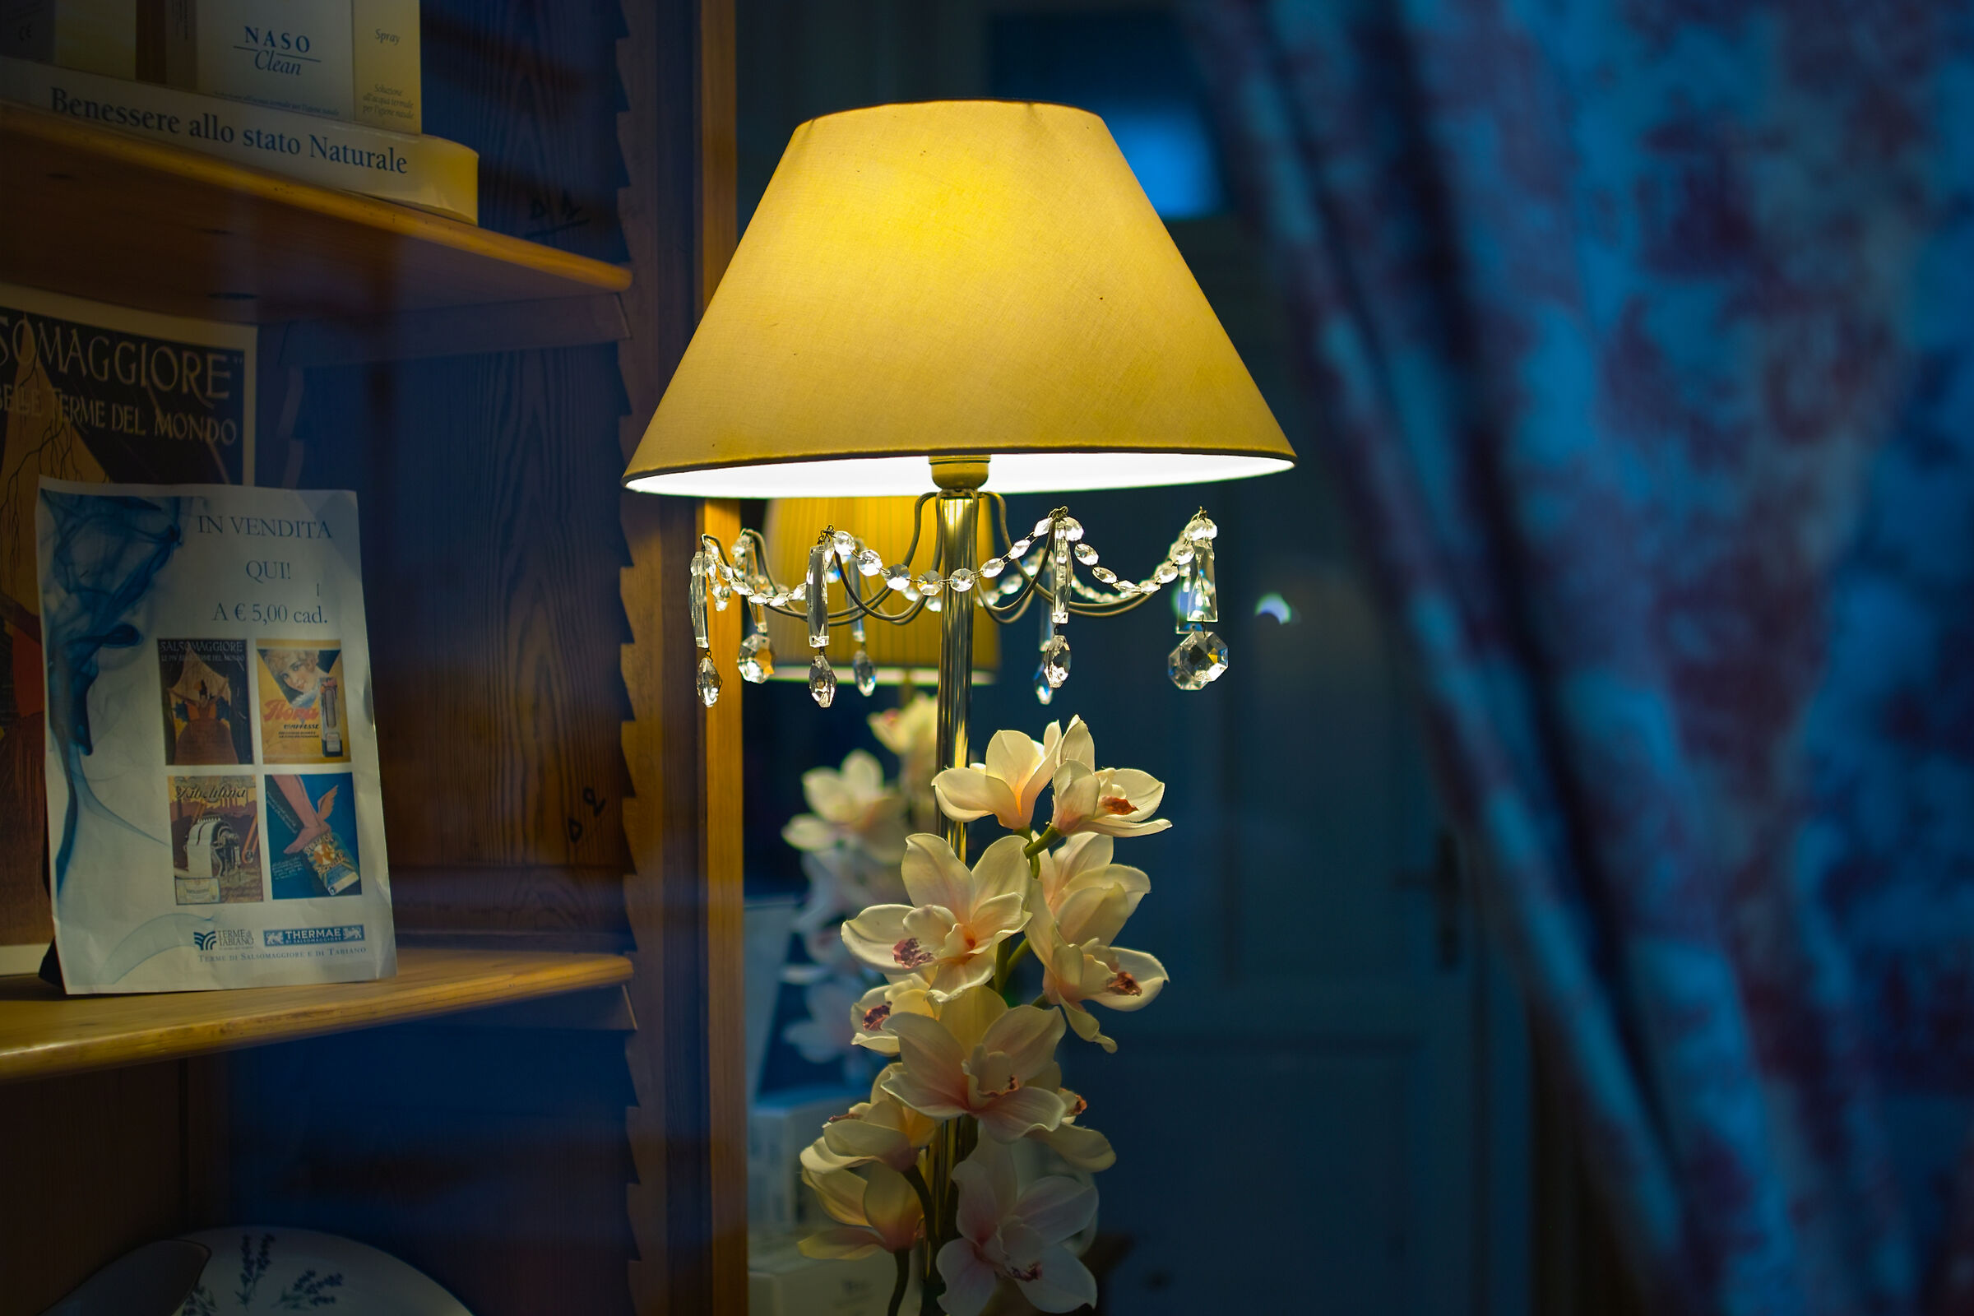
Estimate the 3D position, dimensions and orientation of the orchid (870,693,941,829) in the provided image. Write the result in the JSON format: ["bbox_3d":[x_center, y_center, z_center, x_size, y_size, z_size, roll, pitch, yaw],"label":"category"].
[{"bbox_3d":[-0.064,0.087,2.360,0.085,0.115,0.085,0,-1,17],"label":"orchid"}]

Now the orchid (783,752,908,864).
[{"bbox_3d":[-0.116,0.126,2.350,0.110,0.098,0.085,0,-1,14],"label":"orchid"}]

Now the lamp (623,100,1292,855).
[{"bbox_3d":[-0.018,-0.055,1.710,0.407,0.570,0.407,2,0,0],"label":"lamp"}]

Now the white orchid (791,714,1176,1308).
[{"bbox_3d":[-0.003,0.218,1.690,0.230,0.370,0.200,0,-1,0],"label":"white orchid"}]

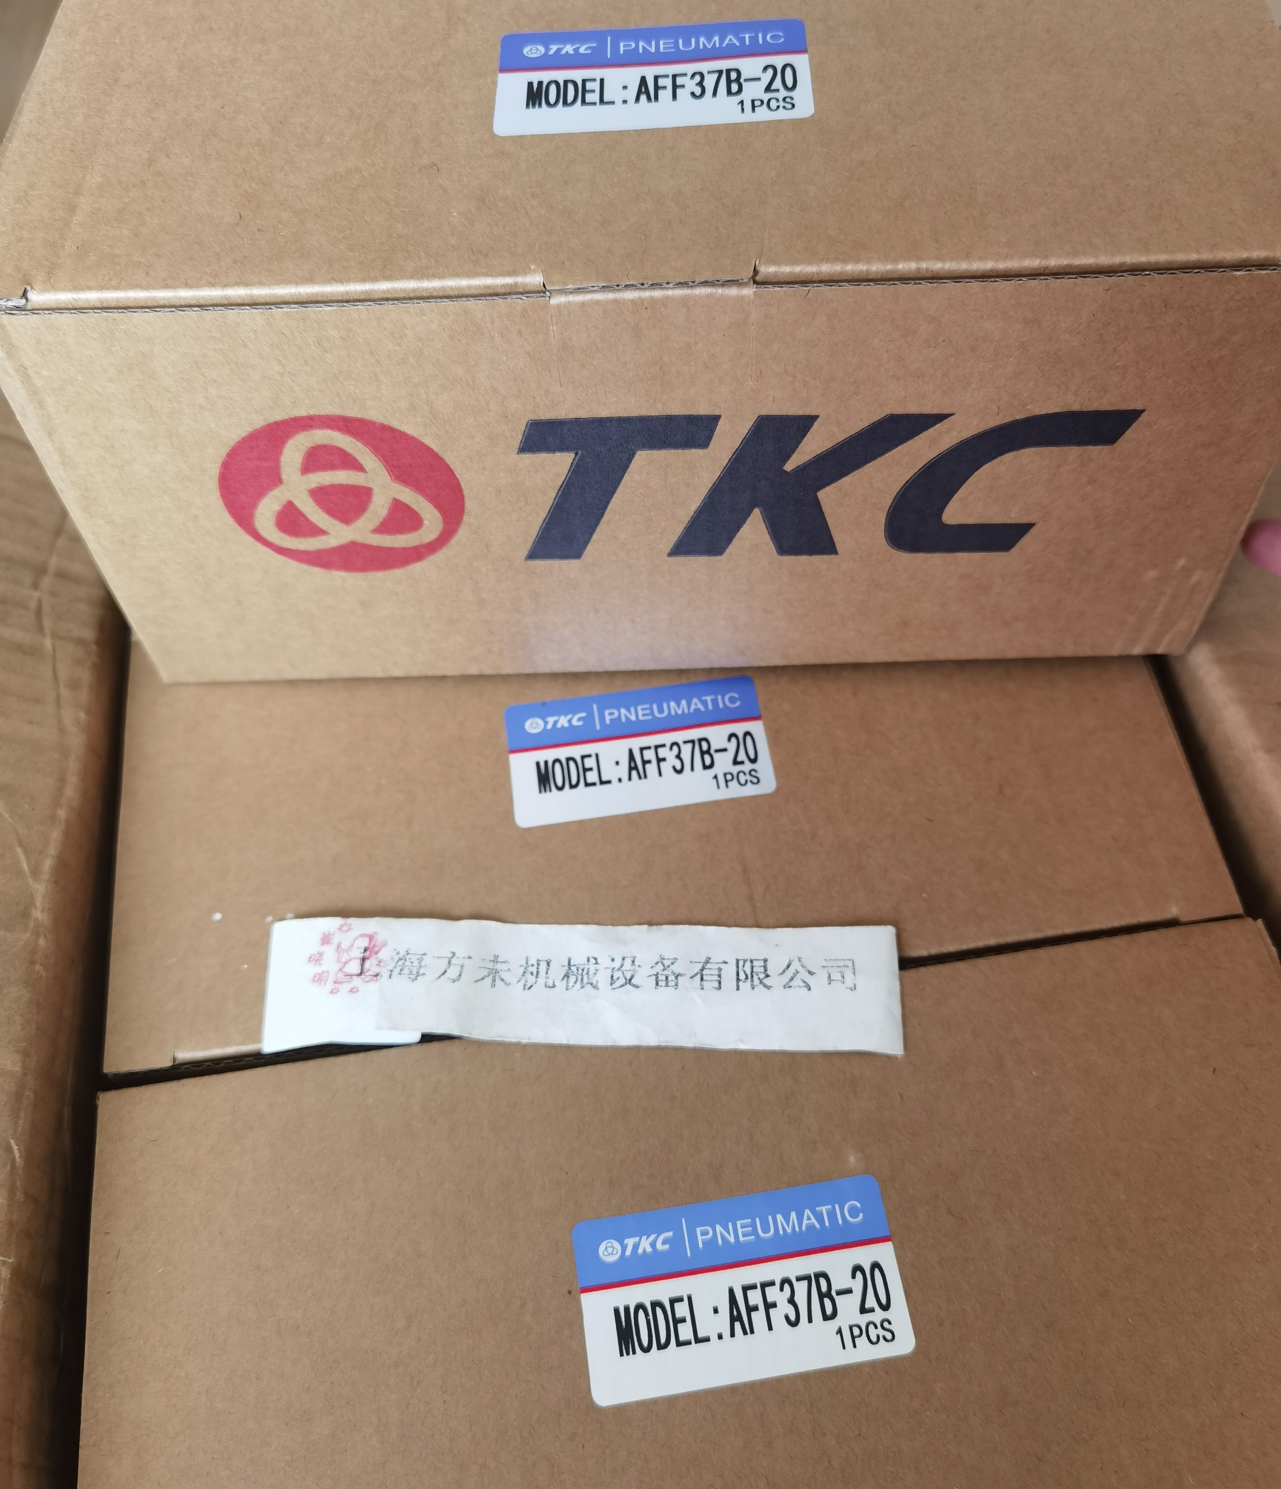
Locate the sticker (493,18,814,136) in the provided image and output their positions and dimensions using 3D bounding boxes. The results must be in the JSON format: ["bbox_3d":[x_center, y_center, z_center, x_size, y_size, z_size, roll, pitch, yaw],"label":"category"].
[{"bbox_3d":[0.004,-0.193,0.384,0.090,0.002,0.049,-2,59,2],"label":"sticker"}]

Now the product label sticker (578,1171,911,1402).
[{"bbox_3d":[0.028,0.152,0.374,0.090,0.002,0.049,-8,62,-3],"label":"product label sticker"}]

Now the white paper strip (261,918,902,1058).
[{"bbox_3d":[-0.019,0.075,0.413,0.200,0.004,0.042,0,60,2],"label":"white paper strip"}]

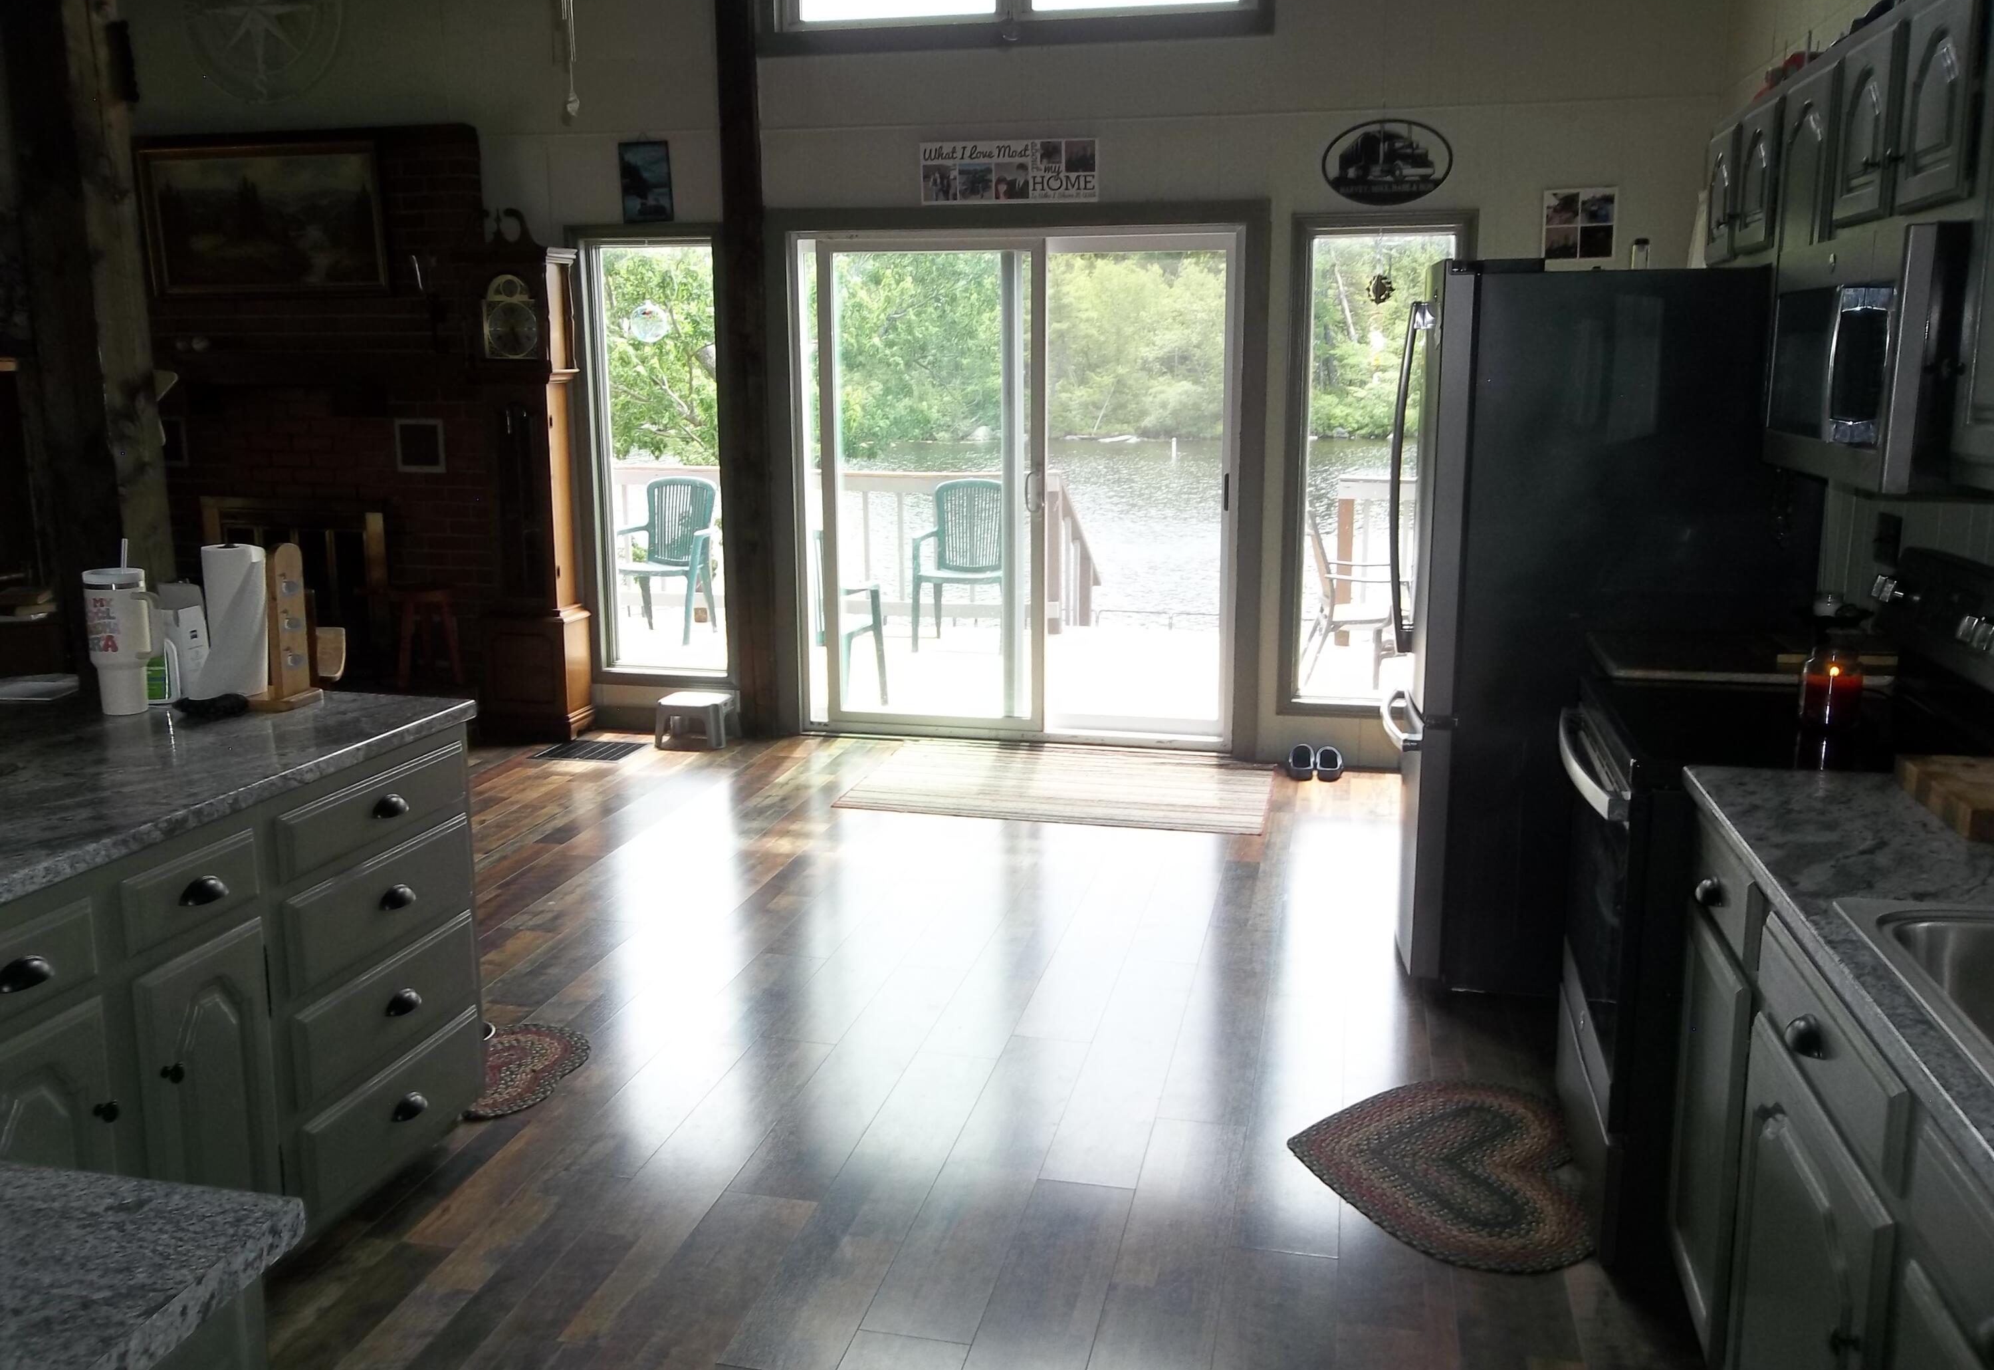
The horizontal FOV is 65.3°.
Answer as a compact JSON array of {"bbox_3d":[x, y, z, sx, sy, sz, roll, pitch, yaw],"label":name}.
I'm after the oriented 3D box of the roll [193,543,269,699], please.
[{"bbox_3d":[-1.534,-0.123,3.128,0.122,0.285,0.122,0,11,0],"label":"roll"}]

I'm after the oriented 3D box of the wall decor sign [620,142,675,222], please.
[{"bbox_3d":[-1.415,-2.027,6.284,0.214,0.311,0.025,0,11,13],"label":"wall decor sign"}]

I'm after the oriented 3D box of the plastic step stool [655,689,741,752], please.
[{"bbox_3d":[-1.253,0.153,6.517,0.330,0.185,0.240,2,12,13],"label":"plastic step stool"}]

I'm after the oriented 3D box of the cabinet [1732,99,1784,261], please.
[{"bbox_3d":[1.855,-1.121,3.440,0.320,0.317,0.360,2,12,13],"label":"cabinet"}]

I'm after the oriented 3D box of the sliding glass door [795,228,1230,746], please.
[{"bbox_3d":[0.063,-0.778,6.300,1.821,2.051,0.120,2,12,13],"label":"sliding glass door"}]

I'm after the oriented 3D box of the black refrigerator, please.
[{"bbox_3d":[1.516,-0.171,4.070,0.935,1.765,0.830,2,12,13],"label":"black refrigerator"}]

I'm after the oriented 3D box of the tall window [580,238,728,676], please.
[{"bbox_3d":[-1.436,-0.930,6.544,0.578,1.826,0.100,2,12,13],"label":"tall window"}]

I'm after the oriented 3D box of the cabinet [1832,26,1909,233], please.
[{"bbox_3d":[1.674,-0.979,2.730,0.310,0.318,0.326,2,12,13],"label":"cabinet"}]

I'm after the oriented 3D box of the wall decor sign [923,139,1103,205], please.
[{"bbox_3d":[0.048,-1.966,5.967,0.696,0.223,0.020,2,12,13],"label":"wall decor sign"}]

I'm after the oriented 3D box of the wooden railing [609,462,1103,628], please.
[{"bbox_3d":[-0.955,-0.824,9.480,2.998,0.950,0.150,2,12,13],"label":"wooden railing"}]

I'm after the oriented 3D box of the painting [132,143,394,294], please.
[{"bbox_3d":[-3.117,-1.973,6.594,1.154,0.613,0.050,2,12,13],"label":"painting"}]

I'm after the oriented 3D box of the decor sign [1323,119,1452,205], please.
[{"bbox_3d":[1.416,-1.897,5.648,0.454,0.292,0.020,2,12,13],"label":"decor sign"}]

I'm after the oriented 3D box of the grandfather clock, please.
[{"bbox_3d":[-1.981,-0.837,6.524,0.450,2.130,0.290,2,12,13],"label":"grandfather clock"}]

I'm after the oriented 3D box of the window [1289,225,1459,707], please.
[{"bbox_3d":[1.421,-0.801,5.902,0.557,1.811,0.100,2,12,13],"label":"window"}]

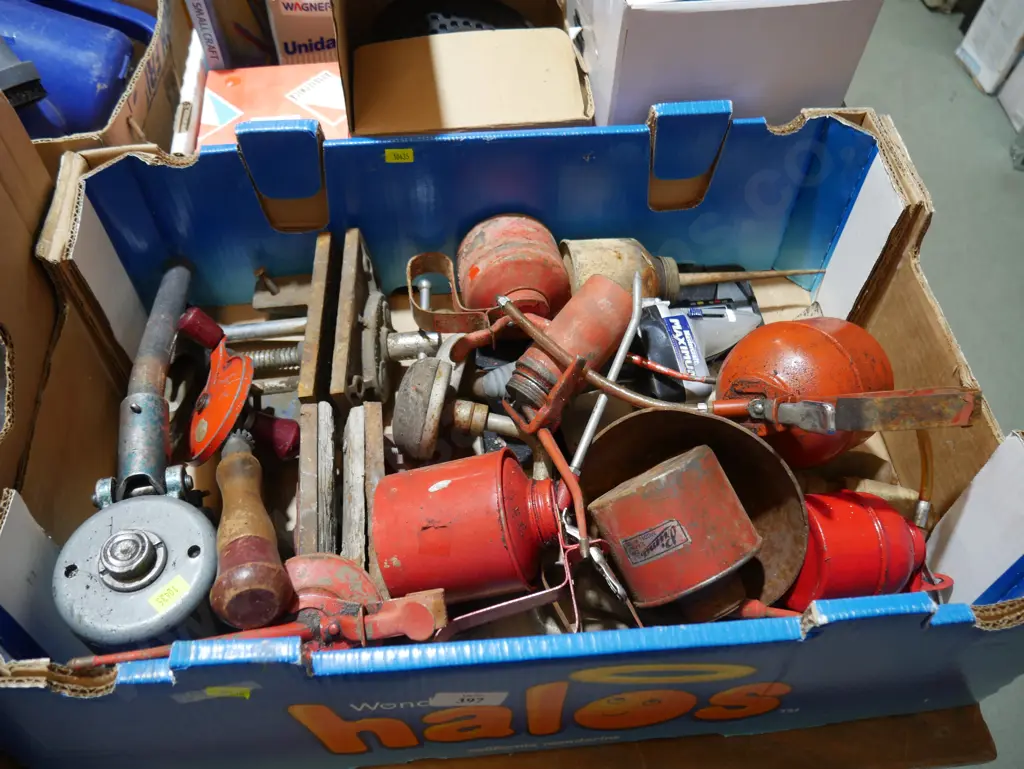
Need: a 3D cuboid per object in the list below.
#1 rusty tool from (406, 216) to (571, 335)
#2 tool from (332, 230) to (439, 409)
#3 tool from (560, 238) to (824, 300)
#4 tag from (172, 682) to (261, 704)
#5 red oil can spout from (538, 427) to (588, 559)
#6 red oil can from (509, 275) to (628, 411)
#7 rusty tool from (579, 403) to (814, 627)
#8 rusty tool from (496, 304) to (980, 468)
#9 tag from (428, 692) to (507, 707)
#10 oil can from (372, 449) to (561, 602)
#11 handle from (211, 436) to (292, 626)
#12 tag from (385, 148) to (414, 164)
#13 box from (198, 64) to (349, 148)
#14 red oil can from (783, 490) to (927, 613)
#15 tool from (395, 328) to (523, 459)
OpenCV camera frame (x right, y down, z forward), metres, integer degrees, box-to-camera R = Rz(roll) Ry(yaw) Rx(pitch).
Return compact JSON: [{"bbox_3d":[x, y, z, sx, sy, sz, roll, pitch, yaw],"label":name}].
[{"bbox_3d":[-0.019,-0.078,0.679,0.134,0.091,0.088,-4,55,-4],"label":"rusty tool"},{"bbox_3d":[-0.095,-0.036,0.651,0.078,0.085,0.162,-3,55,-3],"label":"tool"},{"bbox_3d":[0.156,-0.091,0.706,0.232,0.068,0.068,-4,55,-4],"label":"tool"},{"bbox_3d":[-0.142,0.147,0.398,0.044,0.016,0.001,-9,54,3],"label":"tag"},{"bbox_3d":[0.035,0.068,0.530,0.018,0.011,0.091,-13,60,-10],"label":"red oil can spout"},{"bbox_3d":[0.042,-0.032,0.610,0.049,0.049,0.116,42,69,1],"label":"red oil can"},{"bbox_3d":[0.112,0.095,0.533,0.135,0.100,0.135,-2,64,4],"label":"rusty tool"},{"bbox_3d":[0.157,0.002,0.578,0.305,0.128,0.112,5,93,5],"label":"rusty tool"},{"bbox_3d":[-0.023,0.170,0.446,0.040,0.024,0.001,4,52,-14],"label":"tag"},{"bbox_3d":[-0.029,0.093,0.550,0.124,0.091,0.091,-13,91,13],"label":"oil can"},{"bbox_3d":[-0.172,0.084,0.534,0.046,0.046,0.158,-14,38,-11],"label":"handle"},{"bbox_3d":[-0.086,-0.176,0.637,0.021,0.013,0.001,-4,54,-4],"label":"tag"},{"bbox_3d":[-0.211,-0.217,0.759,0.130,0.070,0.150,-4,54,-4],"label":"box"},{"bbox_3d":[0.232,0.112,0.555,0.108,0.083,0.083,-1,79,8],"label":"red oil can"},{"bbox_3d":[-0.042,0.008,0.618,0.095,0.080,0.095,-4,55,-4],"label":"tool"}]

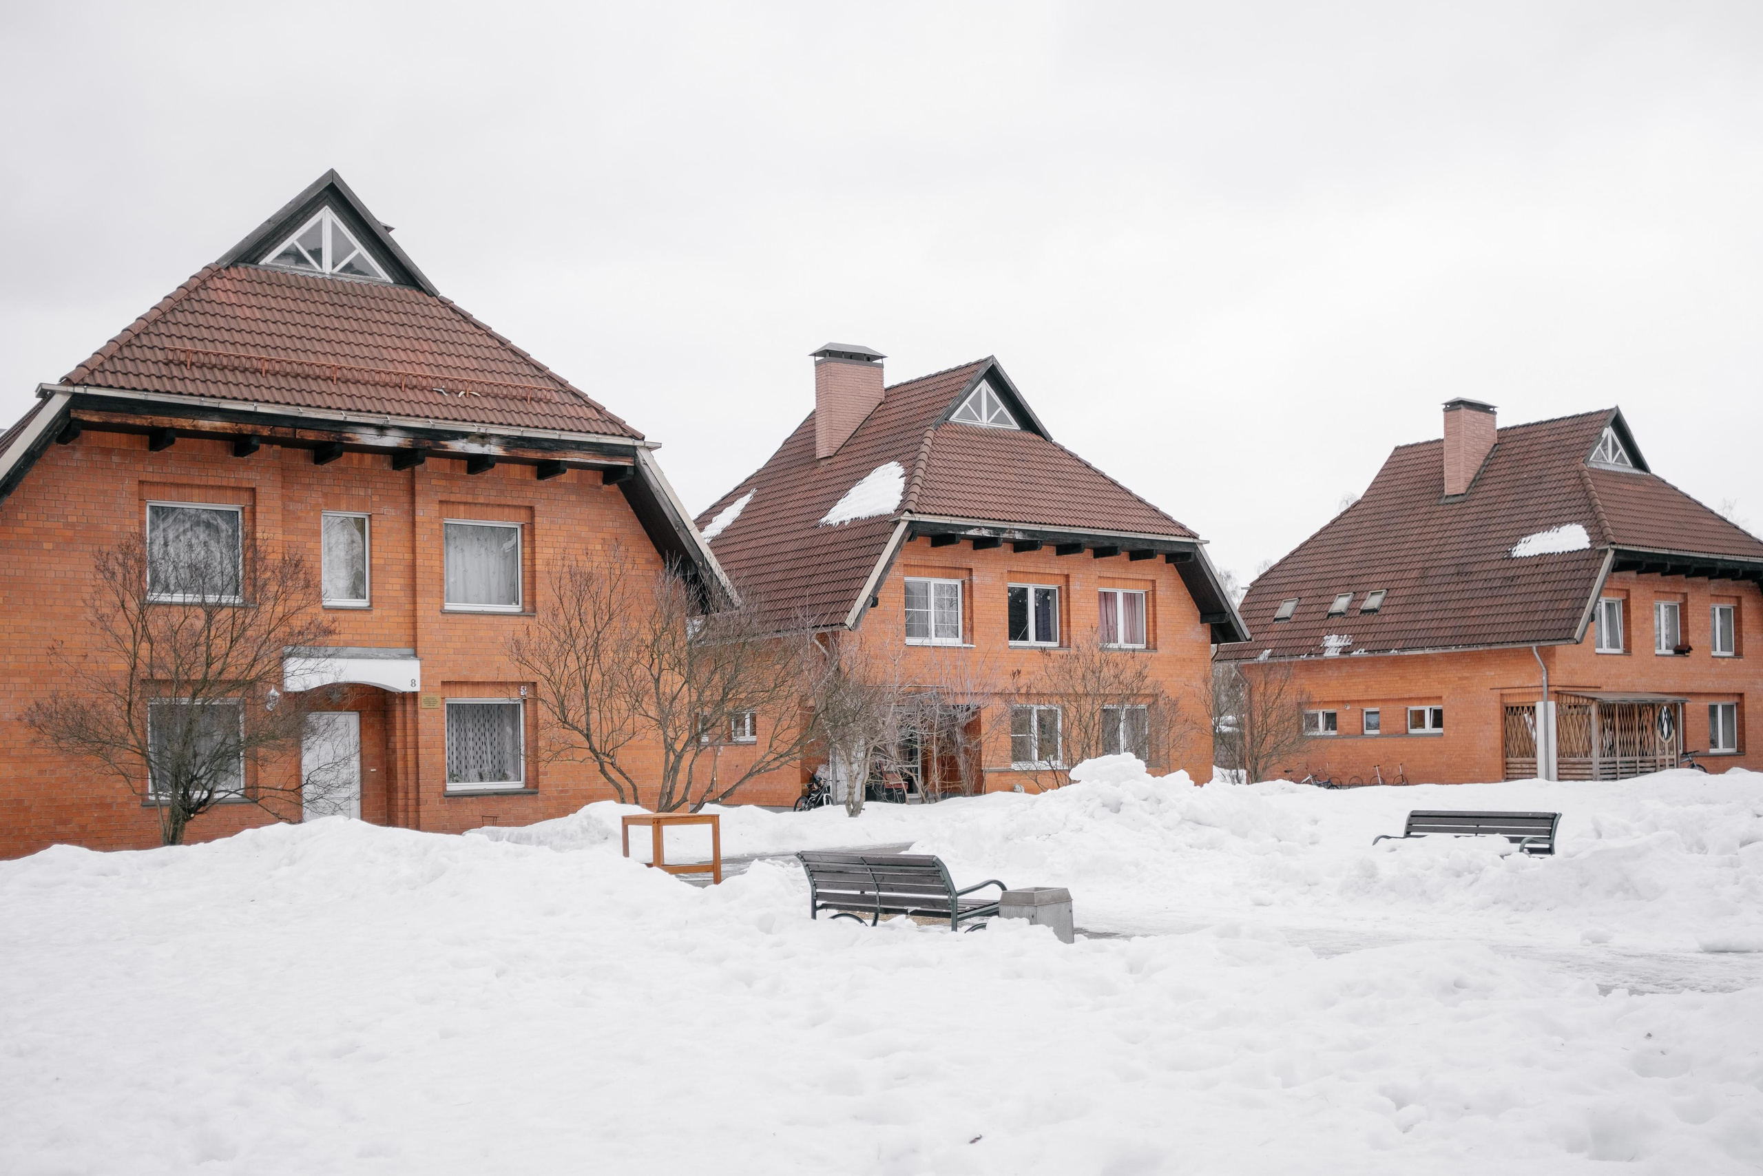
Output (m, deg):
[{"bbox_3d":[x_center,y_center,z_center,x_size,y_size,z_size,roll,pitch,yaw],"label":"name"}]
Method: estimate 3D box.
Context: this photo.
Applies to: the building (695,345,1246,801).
[{"bbox_3d":[0.610,-0.330,45.600,12.500,11.900,13.200,1,-4,-36],"label":"building"}]

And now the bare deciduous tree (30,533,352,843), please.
[{"bbox_3d":[-9.360,1.450,23.000,4.250,4.450,4.000,0,-3,-22],"label":"bare deciduous tree"}]

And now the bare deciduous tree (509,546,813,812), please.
[{"bbox_3d":[-3.450,1.500,26.800,4.800,4.500,4.400,-1,-3,-7],"label":"bare deciduous tree"}]

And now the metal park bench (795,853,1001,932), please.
[{"bbox_3d":[0.150,2.630,14.600,0.770,0.830,1.880,2,-4,-41],"label":"metal park bench"}]

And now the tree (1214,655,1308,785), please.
[{"bbox_3d":[10.050,3.600,45.500,2.600,3.500,2.500,-2,-3,12],"label":"tree"}]

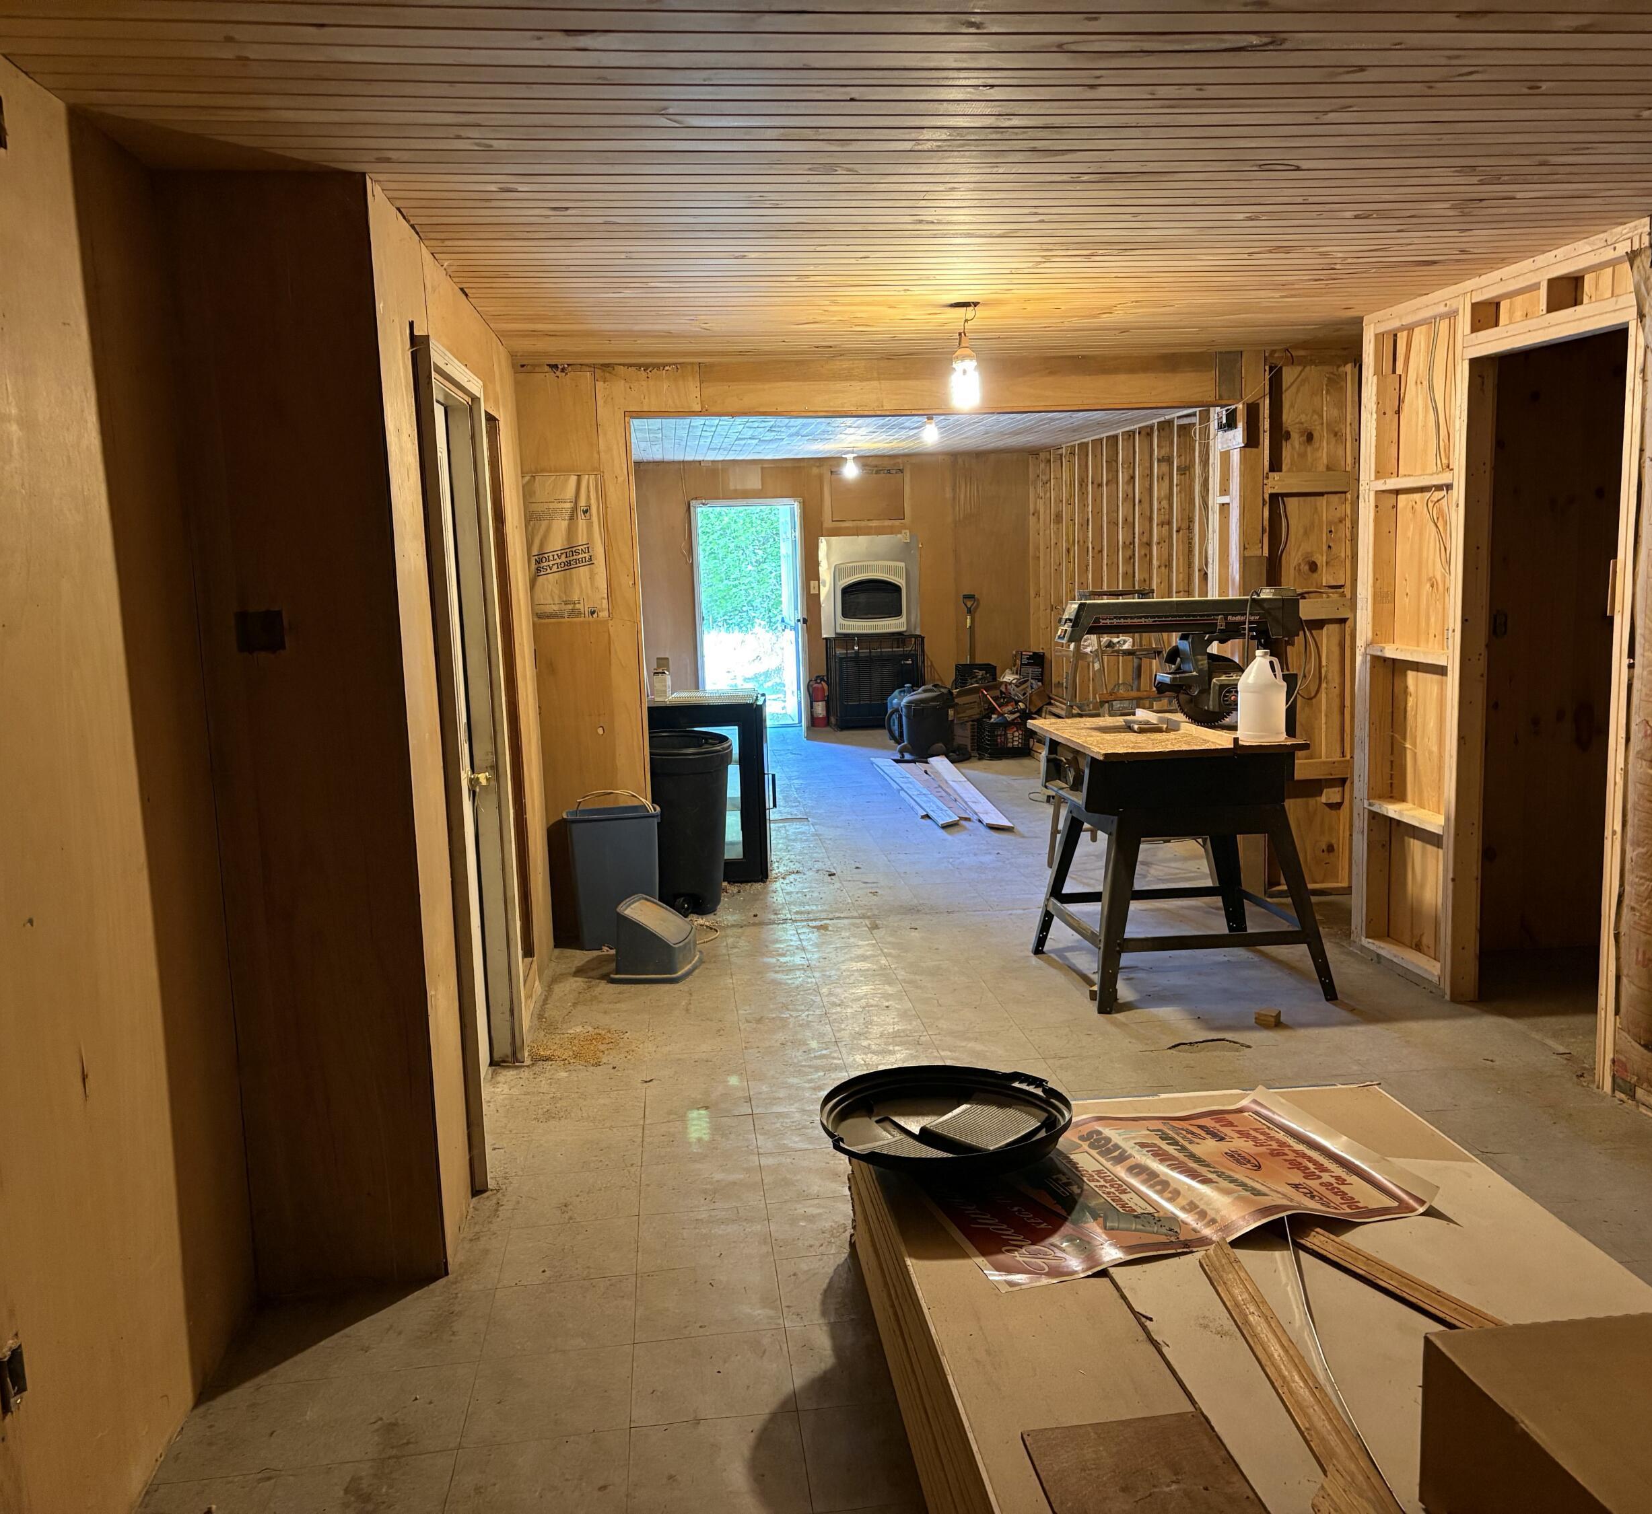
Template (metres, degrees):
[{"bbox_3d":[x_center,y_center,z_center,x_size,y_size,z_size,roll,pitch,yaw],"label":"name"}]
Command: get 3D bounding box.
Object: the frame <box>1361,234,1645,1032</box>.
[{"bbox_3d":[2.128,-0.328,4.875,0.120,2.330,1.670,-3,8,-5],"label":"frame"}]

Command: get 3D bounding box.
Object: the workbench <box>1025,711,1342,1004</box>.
[{"bbox_3d":[1.260,0.352,5.439,0.860,0.895,1.080,-3,8,-6],"label":"workbench"}]

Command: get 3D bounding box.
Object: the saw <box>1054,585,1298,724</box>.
[{"bbox_3d":[1.244,-0.337,5.337,0.890,0.490,0.420,-3,8,-6],"label":"saw"}]

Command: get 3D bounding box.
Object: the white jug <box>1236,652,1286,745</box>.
[{"bbox_3d":[1.461,-0.203,5.063,0.157,0.305,0.157,-3,8,-6],"label":"white jug"}]

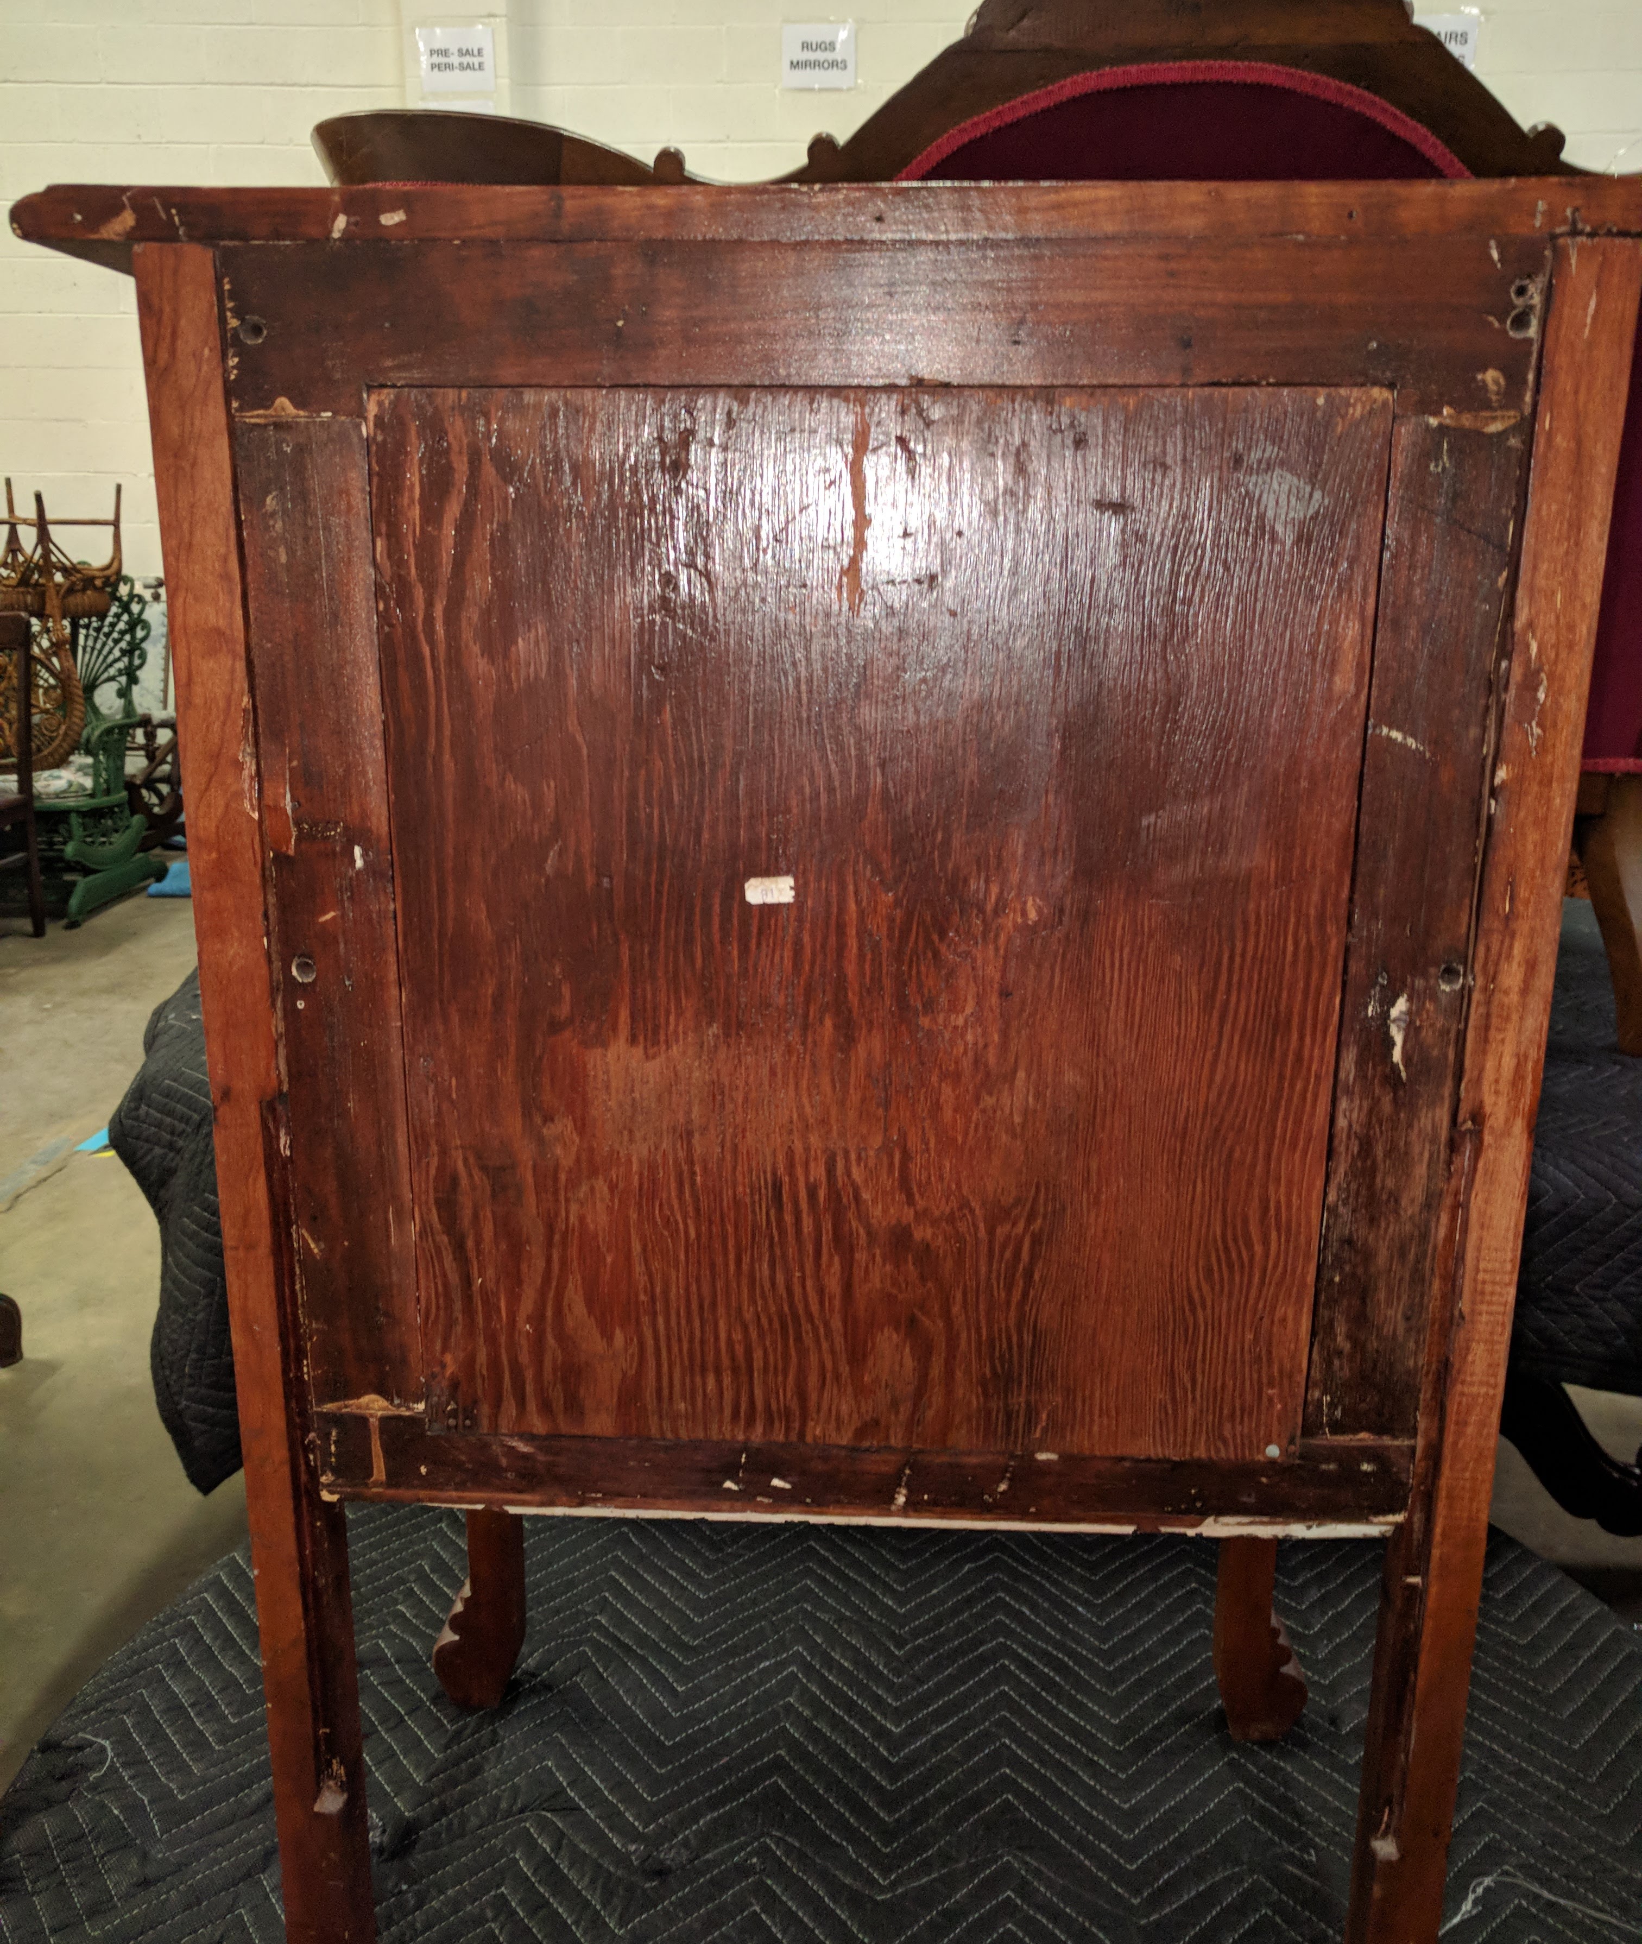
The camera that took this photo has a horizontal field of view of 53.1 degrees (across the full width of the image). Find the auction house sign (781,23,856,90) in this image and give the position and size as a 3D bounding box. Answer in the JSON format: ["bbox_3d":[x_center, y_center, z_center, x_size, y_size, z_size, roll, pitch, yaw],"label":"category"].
[{"bbox_3d":[-0.008,-3.523,6.330,0.279,0.216,0.010,1,16,2],"label":"auction house sign"}]

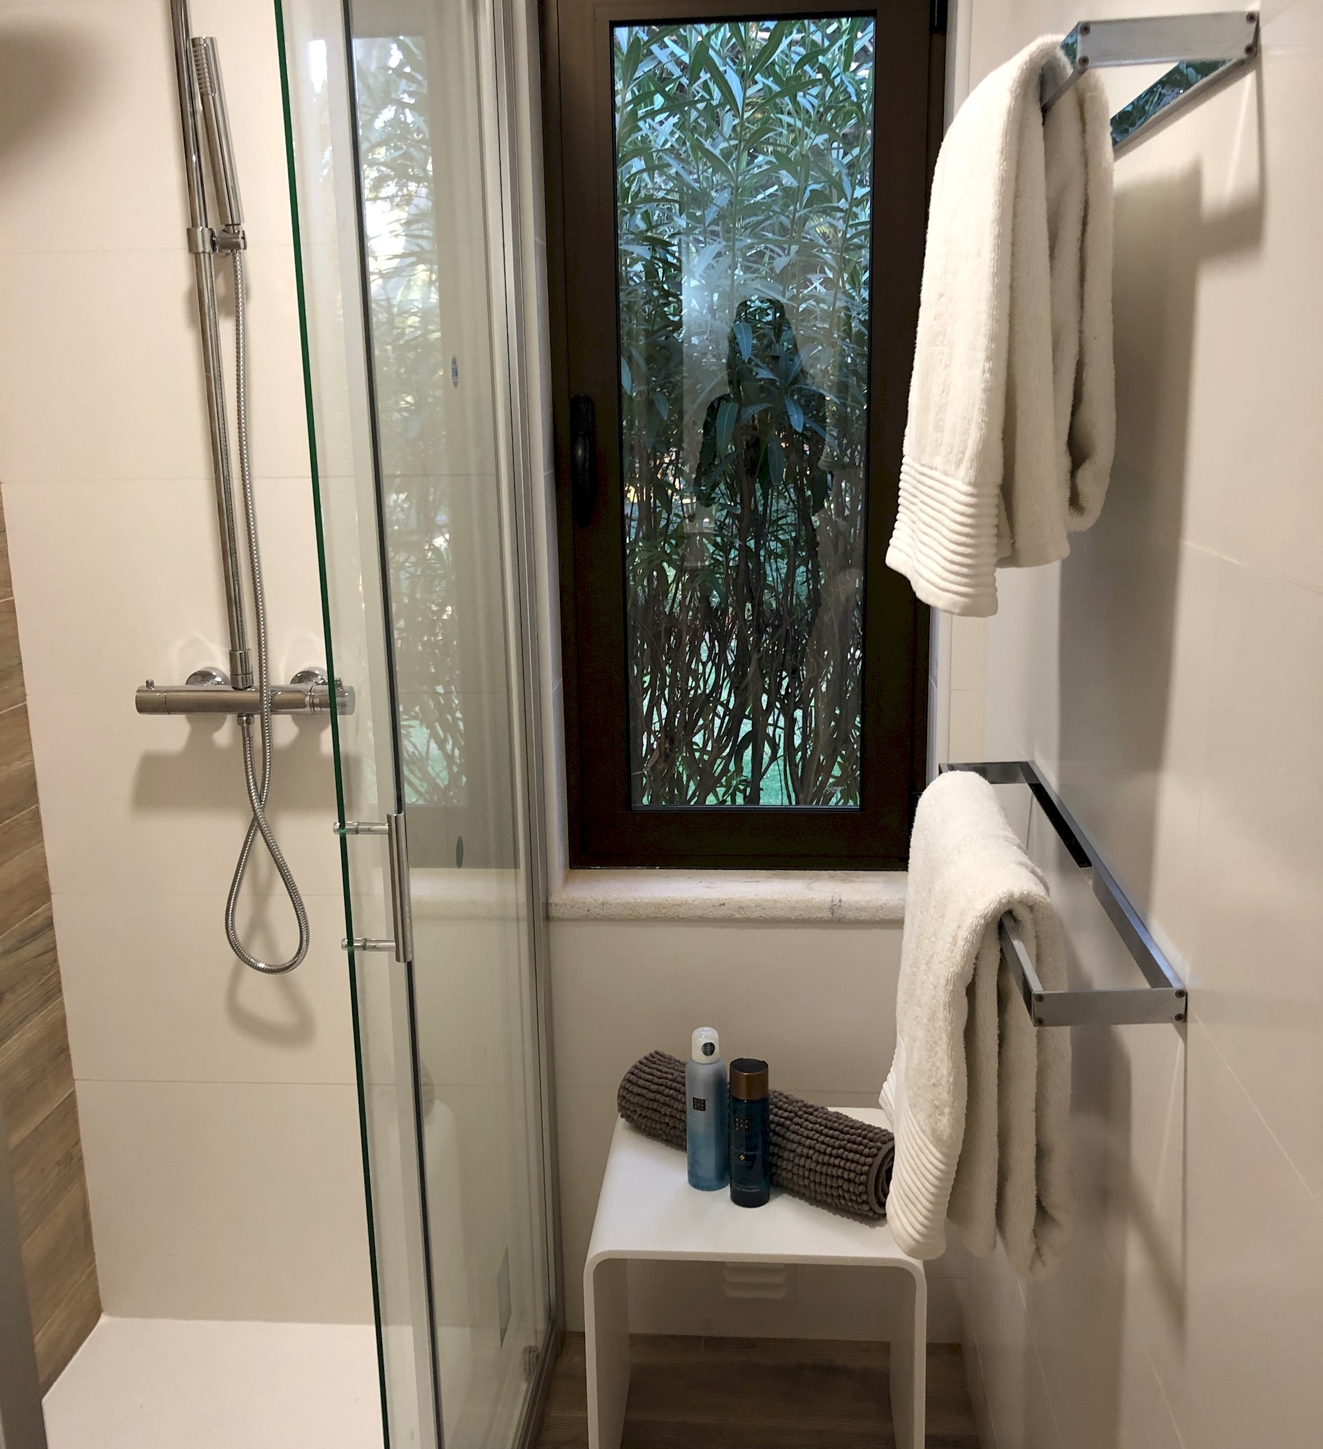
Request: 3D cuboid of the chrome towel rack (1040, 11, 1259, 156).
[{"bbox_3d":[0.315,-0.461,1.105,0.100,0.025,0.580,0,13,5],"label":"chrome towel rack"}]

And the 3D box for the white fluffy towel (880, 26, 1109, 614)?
[{"bbox_3d":[0.267,-0.305,1.171,0.124,0.403,0.485,0,13,5],"label":"white fluffy towel"}]

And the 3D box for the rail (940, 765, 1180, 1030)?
[{"bbox_3d":[0.328,0.121,1.259,0.102,0.025,0.597,0,13,5],"label":"rail"}]

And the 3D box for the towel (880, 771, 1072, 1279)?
[{"bbox_3d":[0.277,0.259,1.324,0.135,0.377,0.450,0,13,5],"label":"towel"}]

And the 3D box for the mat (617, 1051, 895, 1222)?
[{"bbox_3d":[0.125,0.518,1.810,0.388,0.108,0.108,10,17,39],"label":"mat"}]

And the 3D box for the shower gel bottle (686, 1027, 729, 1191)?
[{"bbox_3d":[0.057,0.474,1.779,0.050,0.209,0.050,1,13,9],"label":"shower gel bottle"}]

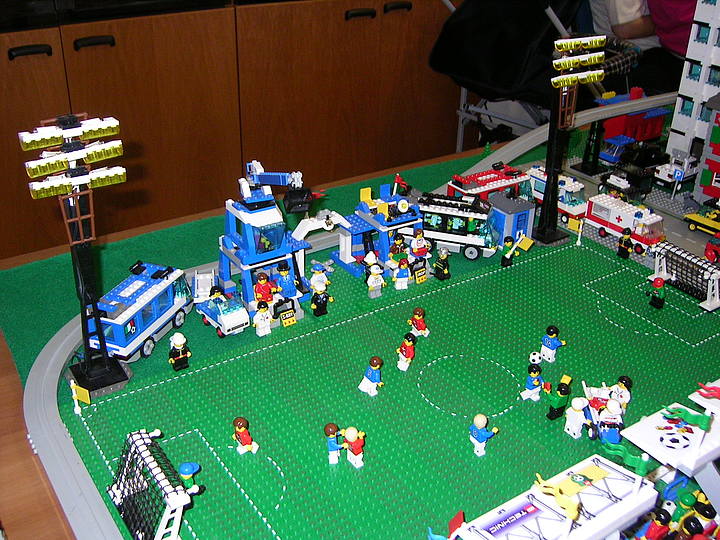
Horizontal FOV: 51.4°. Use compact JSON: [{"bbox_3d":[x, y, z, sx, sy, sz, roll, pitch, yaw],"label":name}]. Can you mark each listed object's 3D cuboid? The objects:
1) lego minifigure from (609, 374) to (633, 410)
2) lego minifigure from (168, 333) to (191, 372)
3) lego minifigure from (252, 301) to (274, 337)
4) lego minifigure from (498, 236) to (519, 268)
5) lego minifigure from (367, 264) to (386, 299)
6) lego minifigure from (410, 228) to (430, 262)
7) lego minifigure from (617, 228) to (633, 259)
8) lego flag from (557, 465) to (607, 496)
[{"bbox_3d":[0.258,0.124,0.740,0.016,0.041,0.025,-17,32,-29],"label":"lego minifigure"},{"bbox_3d":[-0.194,0.087,0.803,0.025,0.041,0.015,-19,34,-32],"label":"lego minifigure"},{"bbox_3d":[-0.112,0.056,0.862,0.025,0.041,0.015,-17,32,-29],"label":"lego minifigure"},{"bbox_3d":[0.203,-0.025,1.020,0.025,0.040,0.015,-14,32,-26],"label":"lego minifigure"},{"bbox_3d":[0.020,0.015,0.940,0.025,0.040,0.015,-15,32,-27],"label":"lego minifigure"},{"bbox_3d":[0.078,-0.037,0.991,0.025,0.034,0.018,-17,32,-29],"label":"lego minifigure"},{"bbox_3d":[0.372,-0.039,1.046,0.015,0.041,0.025,-17,32,-29],"label":"lego minifigure"},{"bbox_3d":[0.150,0.141,0.501,0.037,0.003,0.012,-17,25,-30],"label":"lego flag"}]

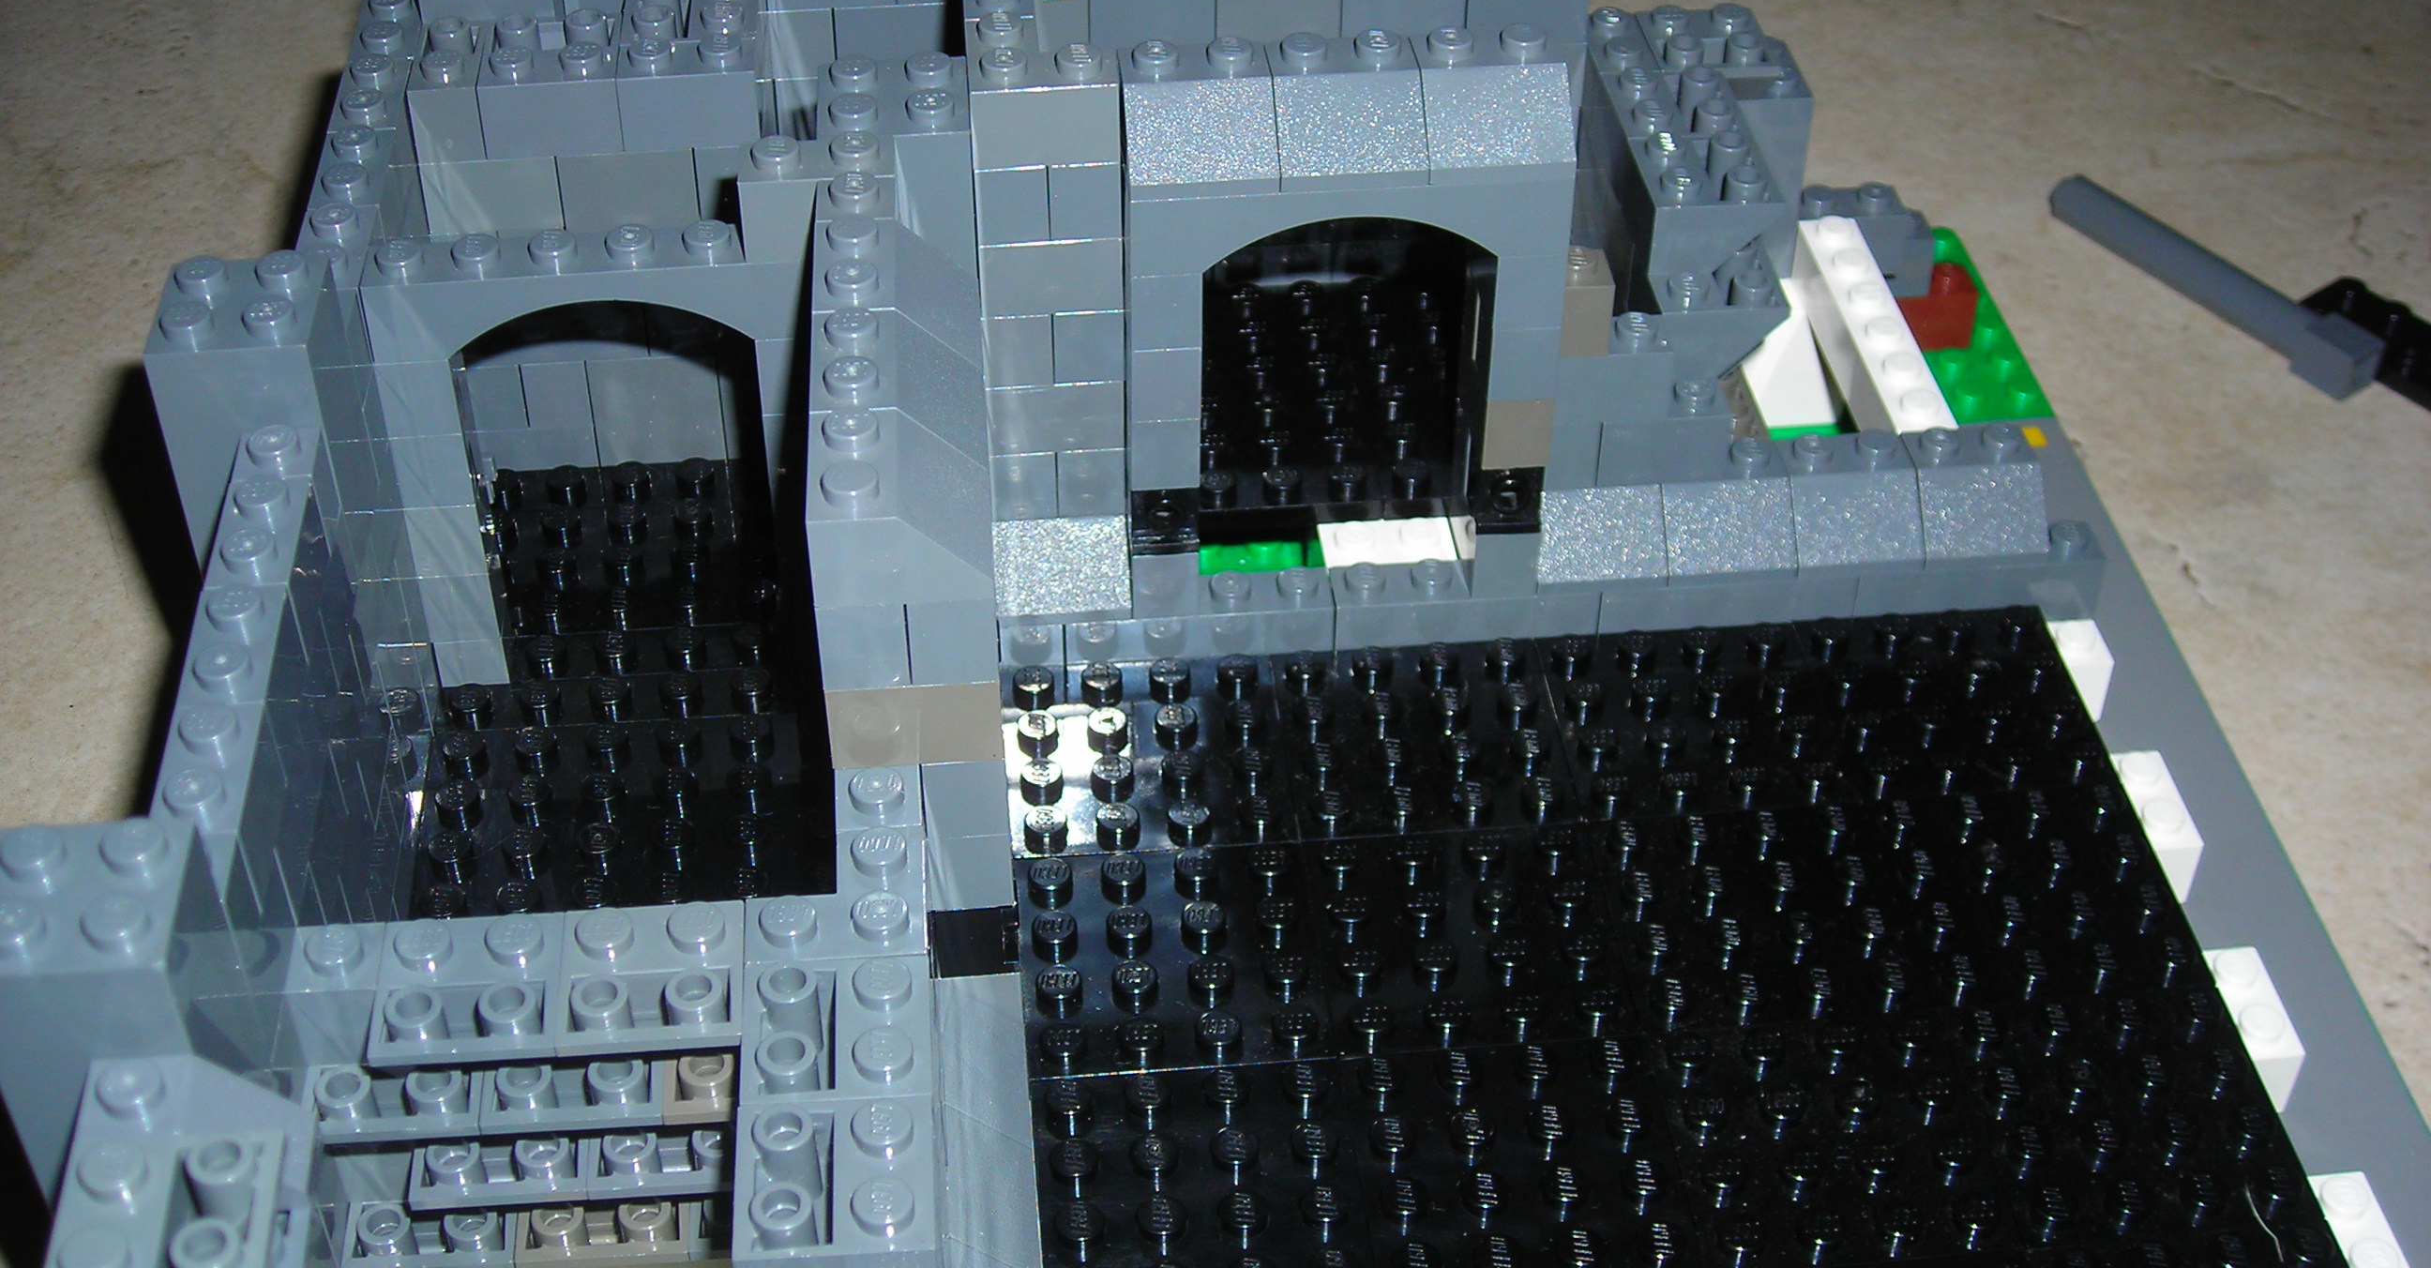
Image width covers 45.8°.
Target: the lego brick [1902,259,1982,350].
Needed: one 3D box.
[{"bbox_3d":[0.102,-0.047,0.416,0.016,0.011,0.008,-3,40,-5],"label":"lego brick"}]

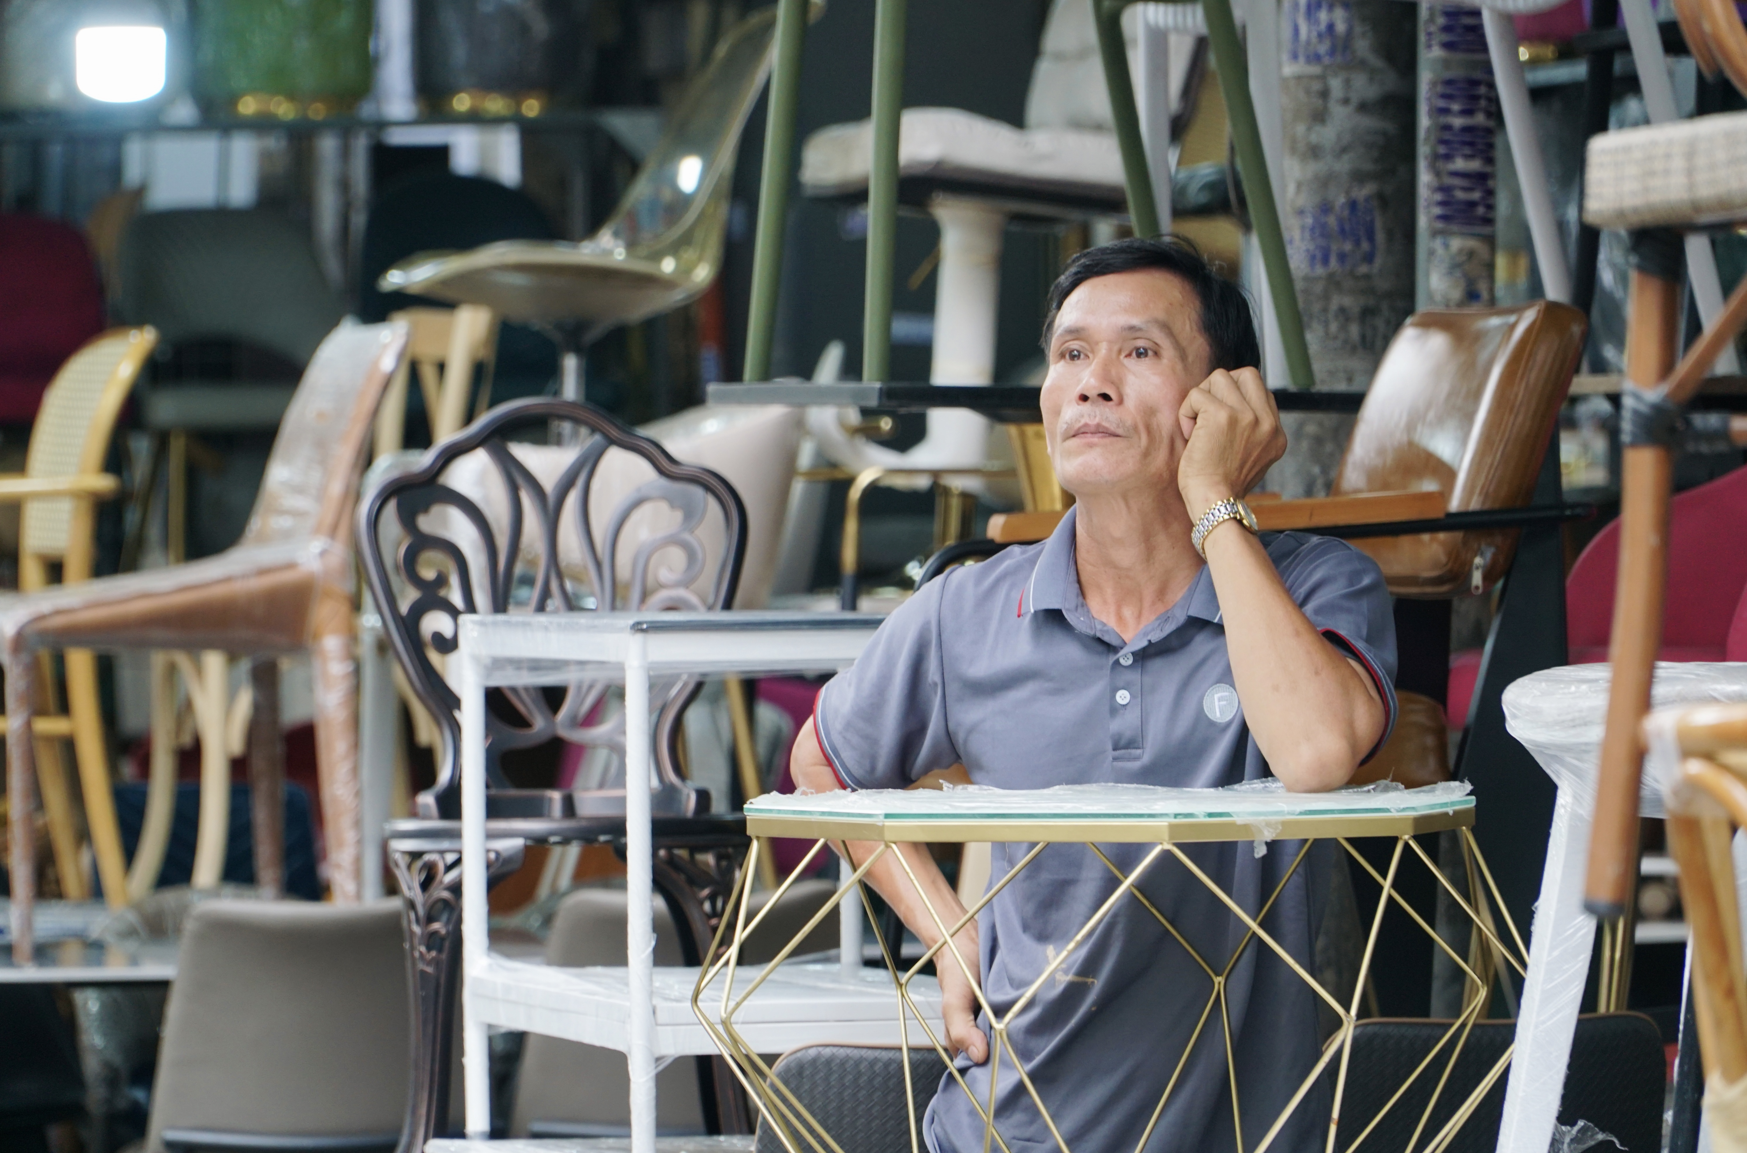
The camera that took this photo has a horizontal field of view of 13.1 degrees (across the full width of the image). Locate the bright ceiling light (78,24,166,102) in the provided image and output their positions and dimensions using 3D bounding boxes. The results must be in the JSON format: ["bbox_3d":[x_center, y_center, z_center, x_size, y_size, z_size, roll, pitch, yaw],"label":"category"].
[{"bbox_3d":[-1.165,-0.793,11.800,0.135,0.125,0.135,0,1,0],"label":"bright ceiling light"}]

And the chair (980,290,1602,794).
[{"bbox_3d":[0.290,0.143,7.380,0.650,0.800,0.600,0,1,-14],"label":"chair"}]

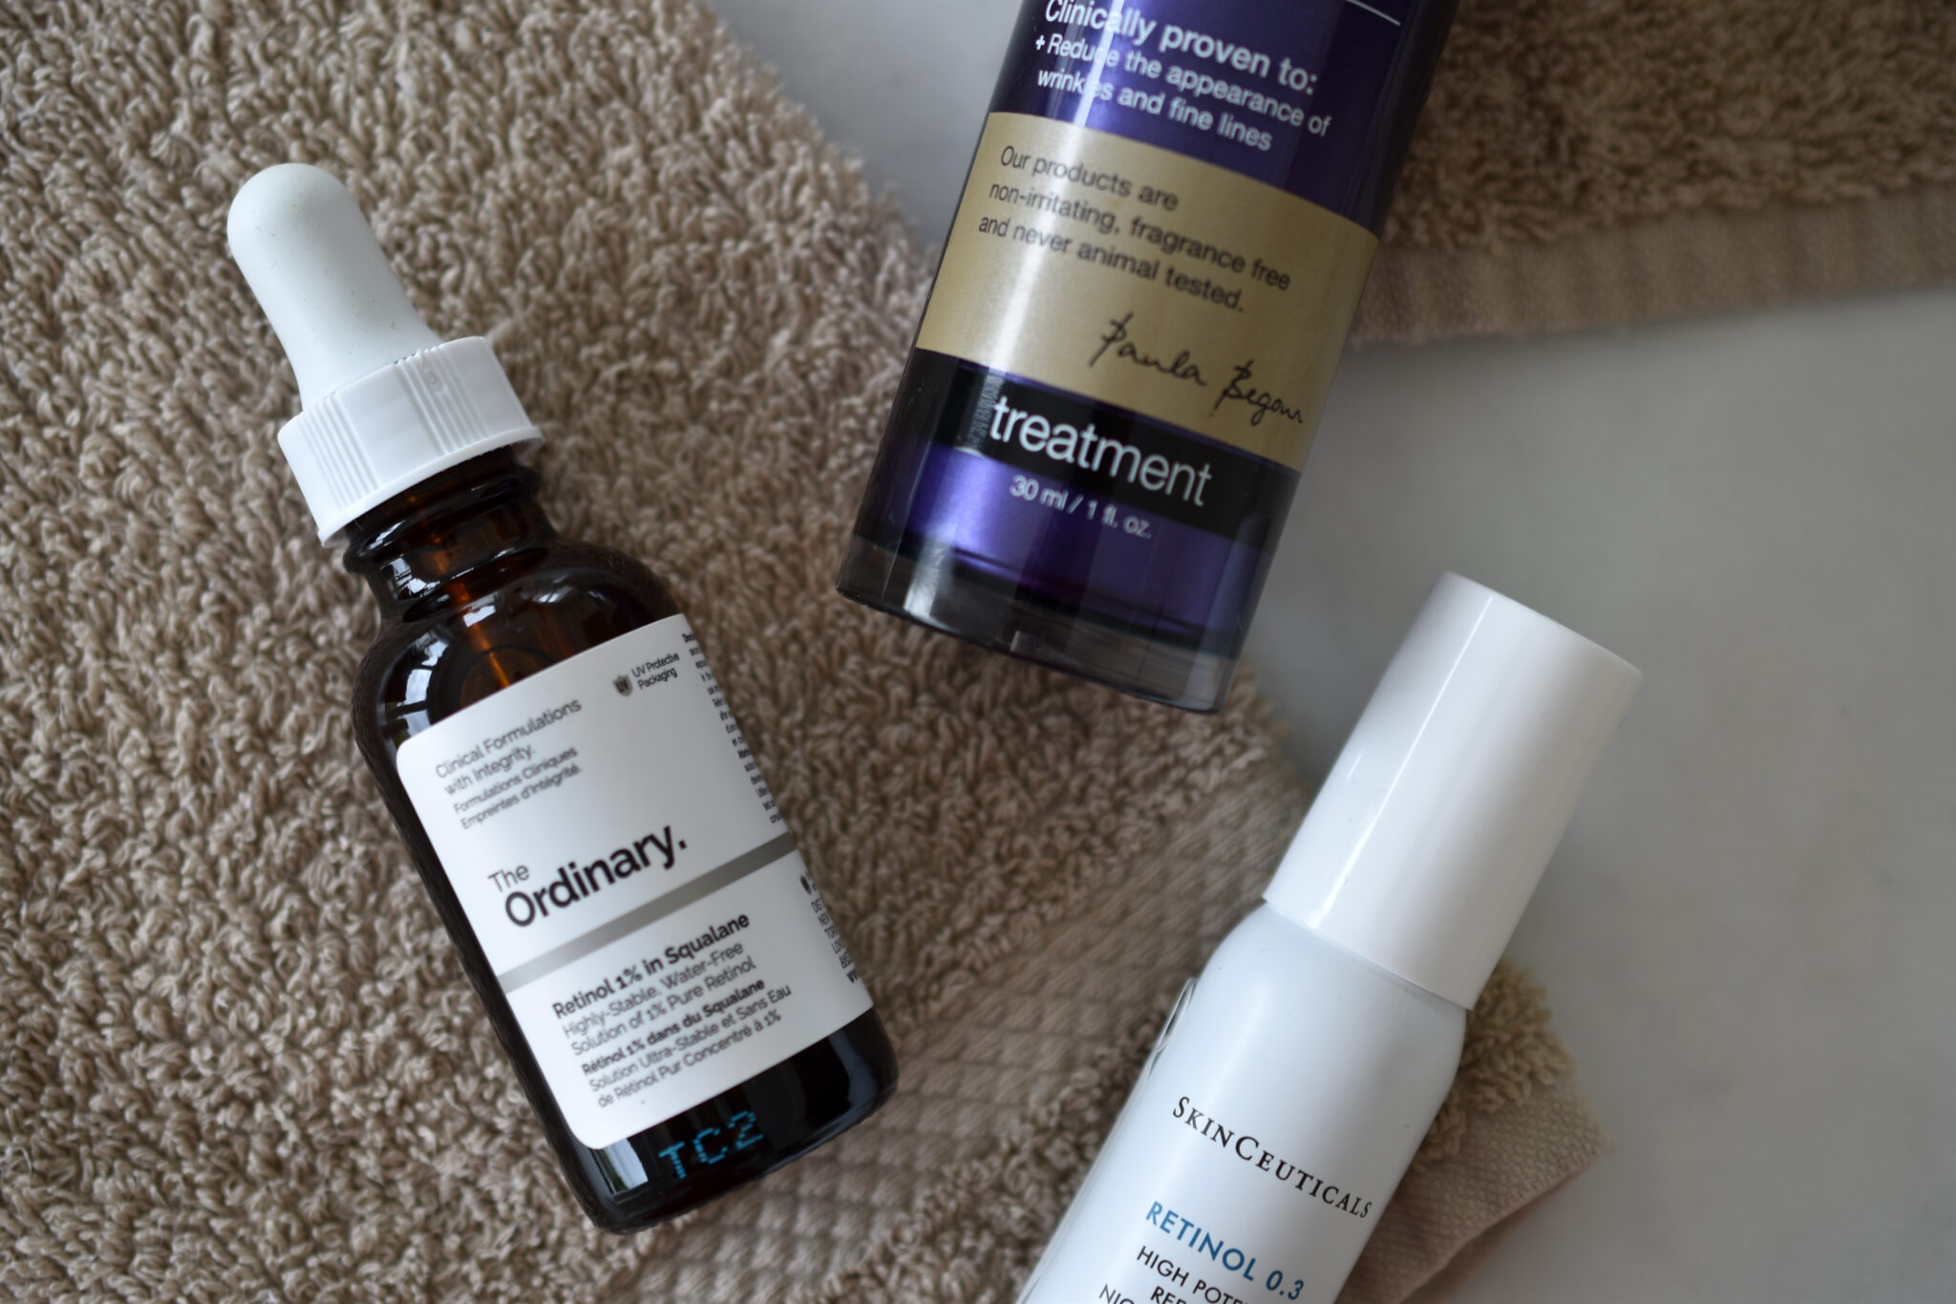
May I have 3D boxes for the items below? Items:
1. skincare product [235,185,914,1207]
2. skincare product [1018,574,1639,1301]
[{"bbox_3d":[-0.043,0.001,0.305,0.033,0.033,0.104,-25,90,-10],"label":"skincare product"},{"bbox_3d":[0.025,0.052,0.310,0.027,0.027,0.124,28,90,-2],"label":"skincare product"}]

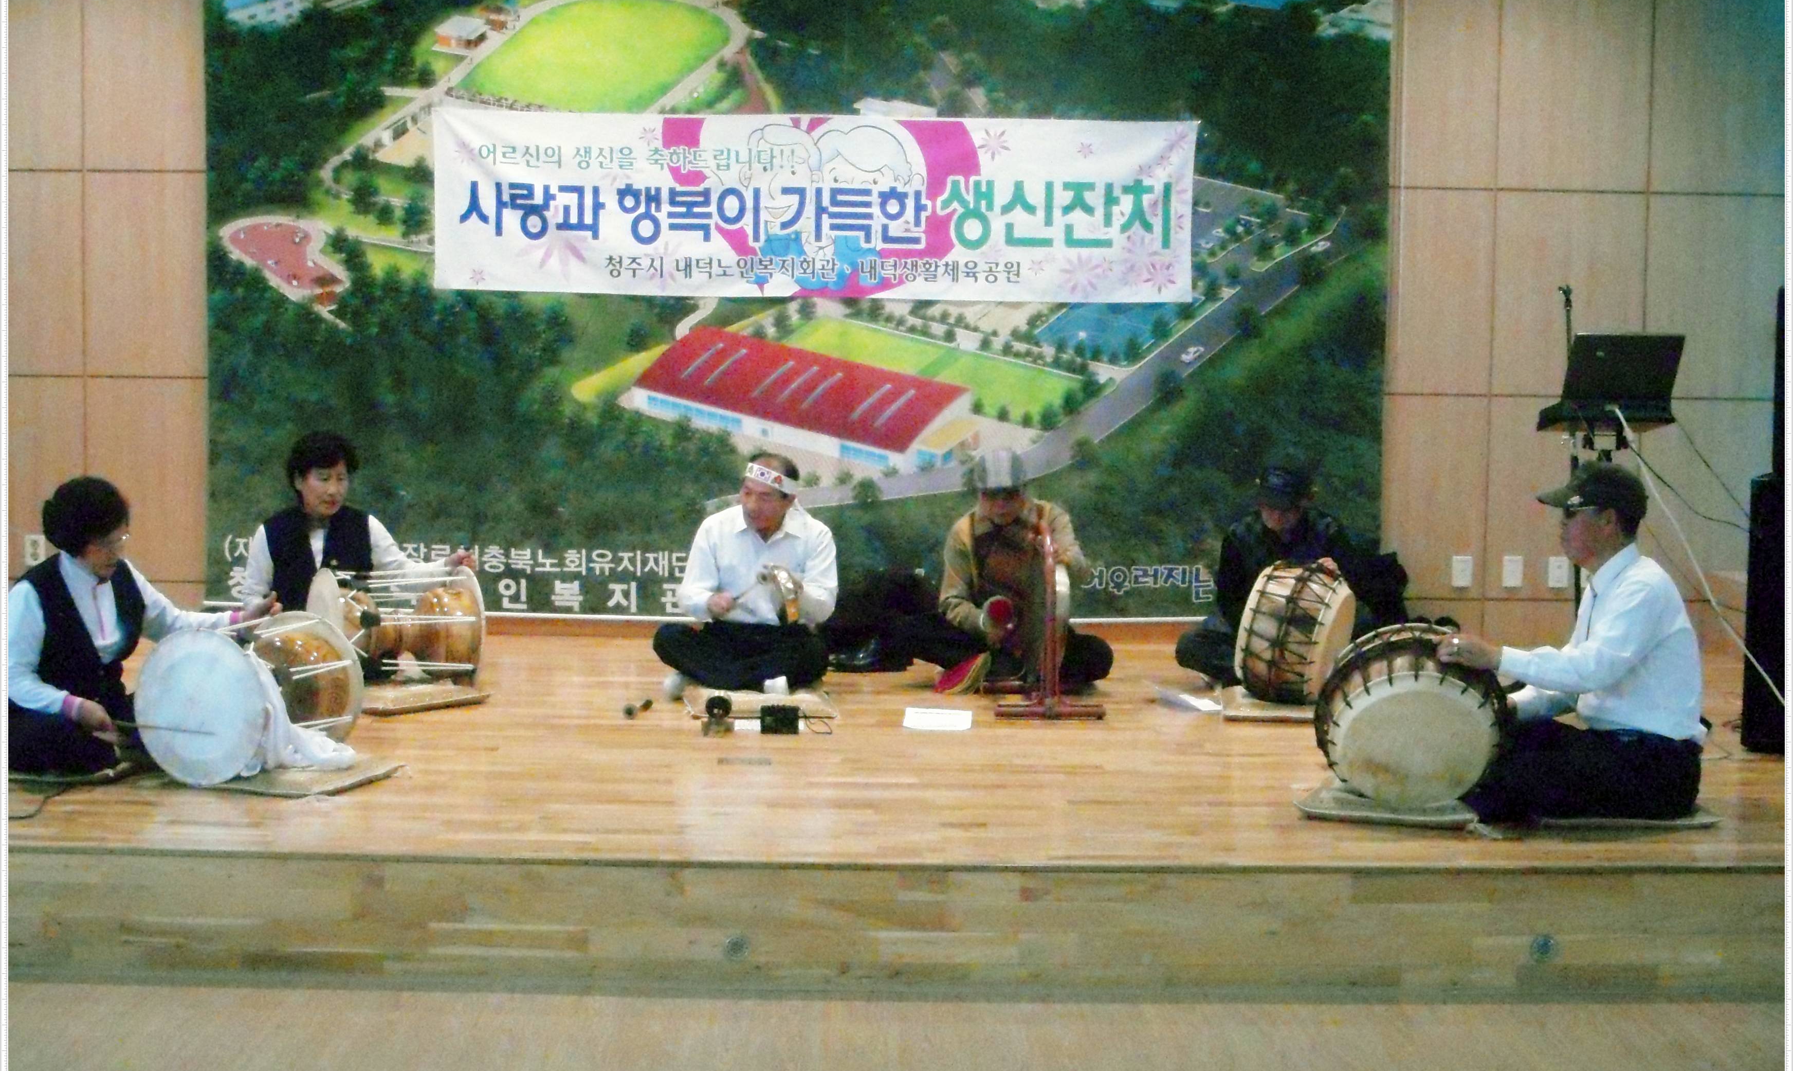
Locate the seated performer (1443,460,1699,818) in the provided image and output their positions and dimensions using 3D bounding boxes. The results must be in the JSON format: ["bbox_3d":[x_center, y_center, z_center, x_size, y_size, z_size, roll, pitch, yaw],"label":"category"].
[{"bbox_3d":[1.822,0.286,6.545,0.640,0.900,0.600,0,5,-6],"label":"seated performer"}]

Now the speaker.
[{"bbox_3d":[2.745,0.225,7.028,0.480,0.780,0.480,2,4,26],"label":"speaker"}]

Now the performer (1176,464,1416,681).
[{"bbox_3d":[1.385,0.113,8.533,0.770,0.790,0.680,1,3,6],"label":"performer"}]

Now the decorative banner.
[{"bbox_3d":[-0.313,-1.278,9.462,2.970,0.700,0.030,1,5,-1],"label":"decorative banner"}]

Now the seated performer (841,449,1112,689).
[{"bbox_3d":[0.334,0.099,8.373,0.800,0.810,0.660,1,3,1],"label":"seated performer"}]

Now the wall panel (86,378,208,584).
[{"bbox_3d":[-2.920,-0.209,9.579,0.540,0.810,0.030,1,5,-1],"label":"wall panel"}]

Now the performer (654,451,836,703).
[{"bbox_3d":[-0.503,0.106,8.217,0.630,0.790,0.700,1,3,6],"label":"performer"}]

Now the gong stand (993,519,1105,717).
[{"bbox_3d":[0.500,0.268,8.168,0.340,0.640,0.500,1,5,-2],"label":"gong stand"}]

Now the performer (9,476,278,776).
[{"bbox_3d":[-2.184,0.262,6.916,0.640,0.810,0.660,4,6,29],"label":"performer"}]

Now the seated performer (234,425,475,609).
[{"bbox_3d":[-1.787,0.077,8.004,0.760,0.840,0.680,-1,4,-25],"label":"seated performer"}]

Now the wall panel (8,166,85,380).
[{"bbox_3d":[-3.497,-1.038,9.650,0.570,0.813,0.030,1,3,-1],"label":"wall panel"}]

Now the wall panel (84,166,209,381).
[{"bbox_3d":[-2.900,-1.013,9.503,0.540,0.810,0.030,1,5,-1],"label":"wall panel"}]

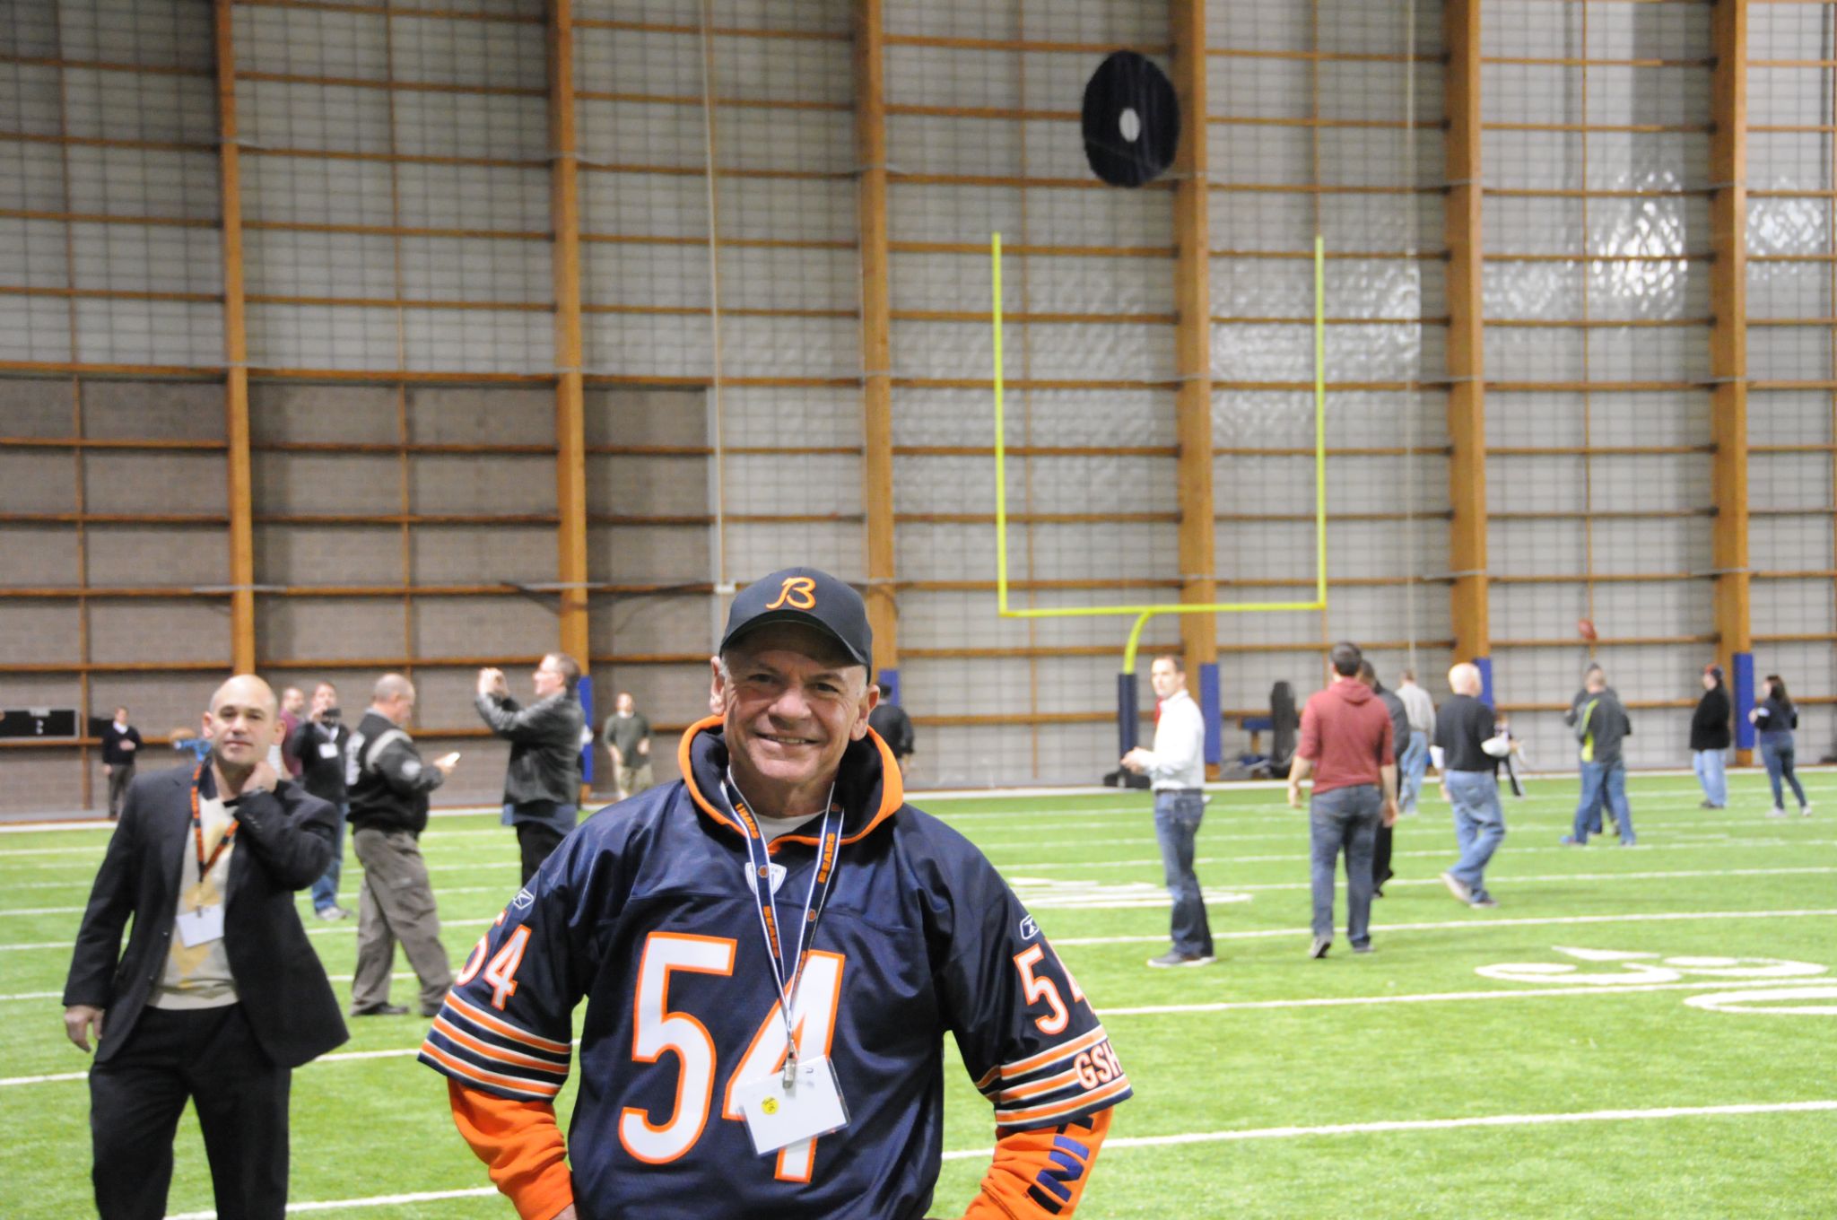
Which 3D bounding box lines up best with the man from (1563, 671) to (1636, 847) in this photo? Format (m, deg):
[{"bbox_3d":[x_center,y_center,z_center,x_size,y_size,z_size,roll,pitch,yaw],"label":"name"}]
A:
[{"bbox_3d":[6.762,1.484,33.376,0.640,1.730,0.480,-1,-2,-18],"label":"man"}]

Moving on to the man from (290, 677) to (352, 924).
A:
[{"bbox_3d":[-4.609,1.464,25.975,0.560,1.820,0.480,-1,-2,-18],"label":"man"}]

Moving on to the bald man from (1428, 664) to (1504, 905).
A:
[{"bbox_3d":[4.007,1.262,24.526,0.560,1.750,0.580,-3,-2,41],"label":"bald man"}]

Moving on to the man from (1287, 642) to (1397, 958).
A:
[{"bbox_3d":[2.526,1.122,20.075,0.660,1.850,0.480,-1,-2,6],"label":"man"}]

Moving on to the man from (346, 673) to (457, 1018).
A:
[{"bbox_3d":[-2.684,1.212,17.426,0.660,1.770,0.540,0,-2,-30],"label":"man"}]

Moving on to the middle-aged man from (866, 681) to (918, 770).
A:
[{"bbox_3d":[-0.312,1.742,39.475,0.600,1.800,0.420,-1,-2,6],"label":"middle-aged man"}]

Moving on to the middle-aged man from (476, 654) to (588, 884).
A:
[{"bbox_3d":[-2.100,1.168,18.375,0.660,1.850,0.540,-1,-2,5],"label":"middle-aged man"}]

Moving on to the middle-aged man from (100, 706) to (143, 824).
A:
[{"bbox_3d":[-12.539,2.387,52.976,0.620,1.790,0.420,-1,-2,-11],"label":"middle-aged man"}]

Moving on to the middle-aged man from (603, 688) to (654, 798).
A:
[{"bbox_3d":[-4.061,2.033,46.976,0.680,1.780,0.440,-1,-2,-3],"label":"middle-aged man"}]

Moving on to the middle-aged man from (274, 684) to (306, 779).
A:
[{"bbox_3d":[-5.853,1.627,31.475,0.420,1.830,0.550,-2,-2,31],"label":"middle-aged man"}]

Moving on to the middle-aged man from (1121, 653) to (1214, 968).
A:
[{"bbox_3d":[1.451,1.150,19.575,0.520,1.800,0.500,-1,-2,7],"label":"middle-aged man"}]

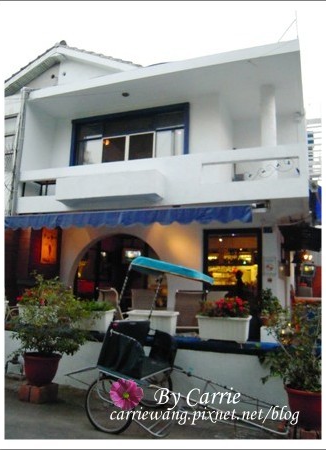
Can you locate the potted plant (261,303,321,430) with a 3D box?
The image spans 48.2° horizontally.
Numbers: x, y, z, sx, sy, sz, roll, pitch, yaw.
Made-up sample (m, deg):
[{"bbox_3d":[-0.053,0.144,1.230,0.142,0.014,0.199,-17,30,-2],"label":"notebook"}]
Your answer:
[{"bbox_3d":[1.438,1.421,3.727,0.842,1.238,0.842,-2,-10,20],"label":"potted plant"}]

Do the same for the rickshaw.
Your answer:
[{"bbox_3d":[0.147,1.347,4.311,2.525,1.940,1.020,-3,-10,24],"label":"rickshaw"}]

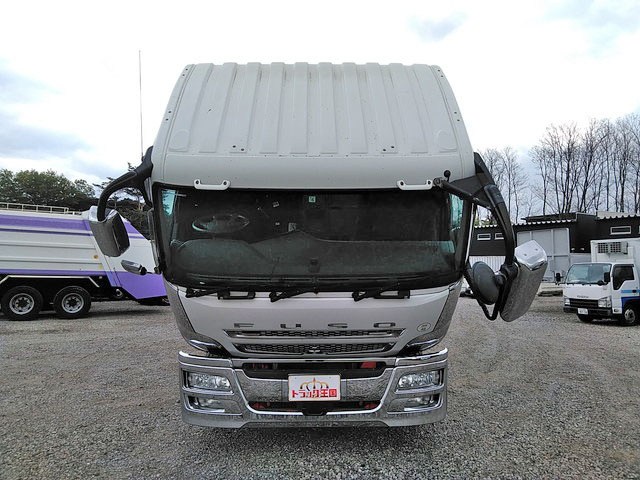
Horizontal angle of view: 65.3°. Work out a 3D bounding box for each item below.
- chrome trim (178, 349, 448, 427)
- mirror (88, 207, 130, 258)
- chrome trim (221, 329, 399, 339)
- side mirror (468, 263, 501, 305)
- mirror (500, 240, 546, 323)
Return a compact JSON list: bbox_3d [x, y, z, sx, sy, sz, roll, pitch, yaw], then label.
[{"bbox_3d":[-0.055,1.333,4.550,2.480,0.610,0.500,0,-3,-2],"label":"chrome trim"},{"bbox_3d":[-1.472,-0.056,3.500,0.190,0.360,0.120,12,39,14],"label":"mirror"},{"bbox_3d":[-0.047,0.796,4.240,1.490,0.090,0.070,0,37,-2],"label":"chrome trim"},{"bbox_3d":[1.140,0.301,3.450,0.100,0.260,0.230,-25,24,34],"label":"side mirror"},{"bbox_3d":[1.388,0.289,3.430,0.210,0.500,0.150,-21,43,-27],"label":"mirror"}]

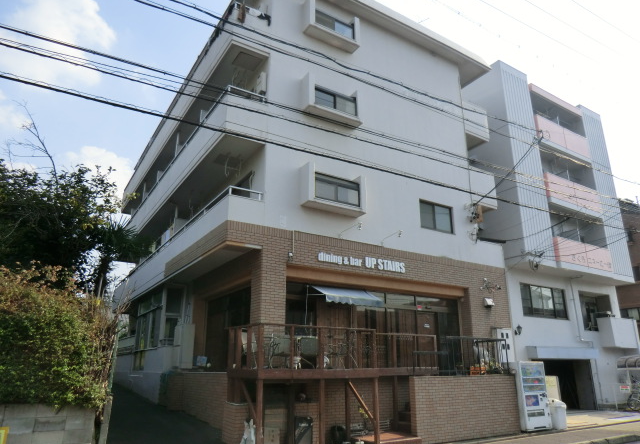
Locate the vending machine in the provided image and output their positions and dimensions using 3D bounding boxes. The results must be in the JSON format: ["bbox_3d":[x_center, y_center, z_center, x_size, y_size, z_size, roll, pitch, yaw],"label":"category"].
[{"bbox_3d":[6.125,5.192,13.282,1.160,1.830,0.720,11,-21,-29],"label":"vending machine"}]

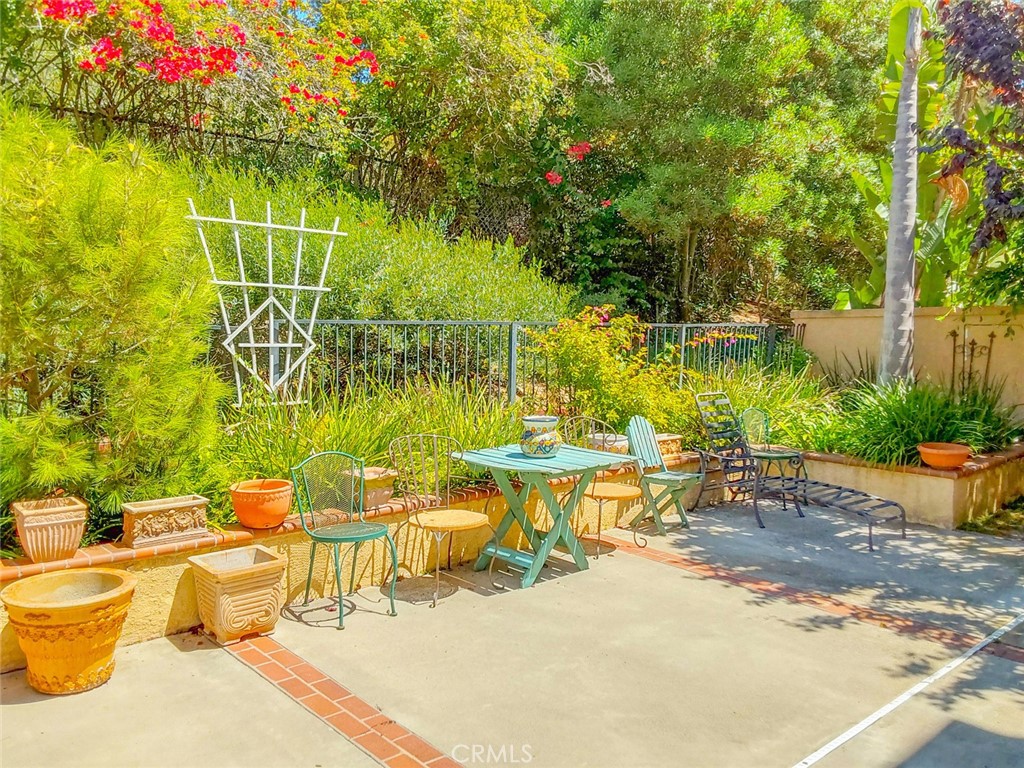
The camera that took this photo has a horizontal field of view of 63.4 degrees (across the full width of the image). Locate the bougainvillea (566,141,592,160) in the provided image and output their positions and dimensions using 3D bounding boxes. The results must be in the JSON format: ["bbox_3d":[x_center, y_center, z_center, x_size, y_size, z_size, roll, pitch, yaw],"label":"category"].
[{"bbox_3d":[0.896,-3.101,11.000,0.345,0.266,0.270,1,5,0],"label":"bougainvillea"}]

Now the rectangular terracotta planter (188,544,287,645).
[{"bbox_3d":[-1.363,1.061,4.146,0.360,0.360,0.365,-3,6,-43],"label":"rectangular terracotta planter"}]

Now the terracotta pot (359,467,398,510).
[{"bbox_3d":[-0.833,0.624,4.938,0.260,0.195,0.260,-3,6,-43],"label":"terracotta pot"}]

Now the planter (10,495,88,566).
[{"bbox_3d":[-2.094,0.670,3.770,0.255,0.240,0.270,-3,6,-42],"label":"planter"}]

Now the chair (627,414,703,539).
[{"bbox_3d":[1.161,0.683,6.362,0.380,0.860,0.540,-3,6,-43],"label":"chair"}]

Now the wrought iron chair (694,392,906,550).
[{"bbox_3d":[2.234,0.628,6.575,0.600,0.980,1.620,-3,6,-43],"label":"wrought iron chair"}]

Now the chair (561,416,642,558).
[{"bbox_3d":[0.622,0.698,5.800,0.500,0.900,0.470,-3,6,-43],"label":"chair"}]

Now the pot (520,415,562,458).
[{"bbox_3d":[0.185,0.337,5.274,0.267,0.225,0.267,1,5,0],"label":"pot"}]

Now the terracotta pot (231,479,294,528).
[{"bbox_3d":[-1.324,0.642,4.438,0.335,0.220,0.335,1,5,0],"label":"terracotta pot"}]

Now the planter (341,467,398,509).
[{"bbox_3d":[-0.843,0.623,4.948,0.265,0.195,0.270,-3,6,-43],"label":"planter"}]

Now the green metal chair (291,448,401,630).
[{"bbox_3d":[-0.884,0.801,4.438,0.440,0.850,0.470,-3,6,-43],"label":"green metal chair"}]

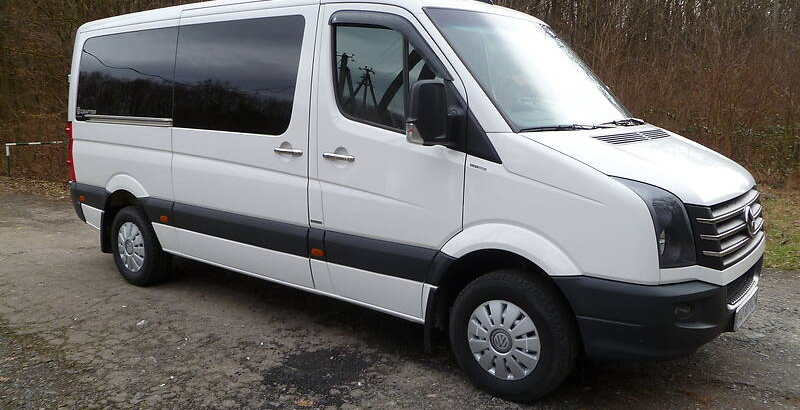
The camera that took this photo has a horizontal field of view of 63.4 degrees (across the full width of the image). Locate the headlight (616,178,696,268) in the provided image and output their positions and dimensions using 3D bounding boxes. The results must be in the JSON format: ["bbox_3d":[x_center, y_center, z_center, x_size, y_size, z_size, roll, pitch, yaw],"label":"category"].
[{"bbox_3d":[1.231,0.089,3.113,0.380,0.420,0.310,8,13,37],"label":"headlight"}]

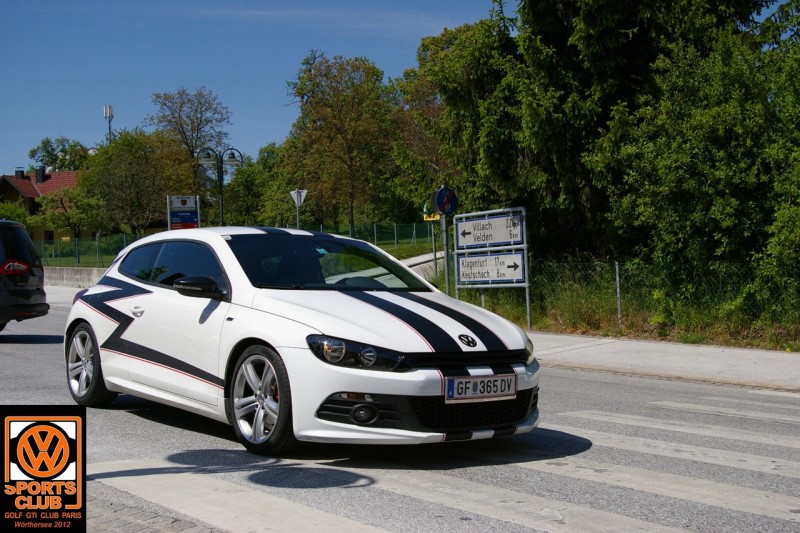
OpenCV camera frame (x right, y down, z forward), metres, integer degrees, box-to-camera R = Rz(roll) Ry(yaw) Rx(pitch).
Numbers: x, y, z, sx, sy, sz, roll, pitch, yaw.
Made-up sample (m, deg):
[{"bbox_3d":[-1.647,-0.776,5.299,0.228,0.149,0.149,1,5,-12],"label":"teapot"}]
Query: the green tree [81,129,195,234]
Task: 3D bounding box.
[{"bbox_3d":[-14.642,-4.630,57.000,6.300,6.200,6.200,-1,-1,0],"label":"green tree"}]

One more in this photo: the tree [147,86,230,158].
[{"bbox_3d":[-16.067,-8.472,78.000,6.600,10.500,6.400,-1,-1,0],"label":"tree"}]

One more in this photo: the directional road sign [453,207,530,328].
[{"bbox_3d":[1.737,0.070,19.694,0.100,2.247,2.053,-1,-2,-37],"label":"directional road sign"}]

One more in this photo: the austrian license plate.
[{"bbox_3d":[0.450,0.669,5.640,0.520,0.123,0.020,2,-2,-38],"label":"austrian license plate"}]

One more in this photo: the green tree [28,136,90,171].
[{"bbox_3d":[-30.655,-7.562,92.000,6.200,8.200,6.000,-1,-1,0],"label":"green tree"}]

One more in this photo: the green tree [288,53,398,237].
[{"bbox_3d":[-3.778,-7.815,66.000,7.100,12.000,6.900,-1,-1,0],"label":"green tree"}]

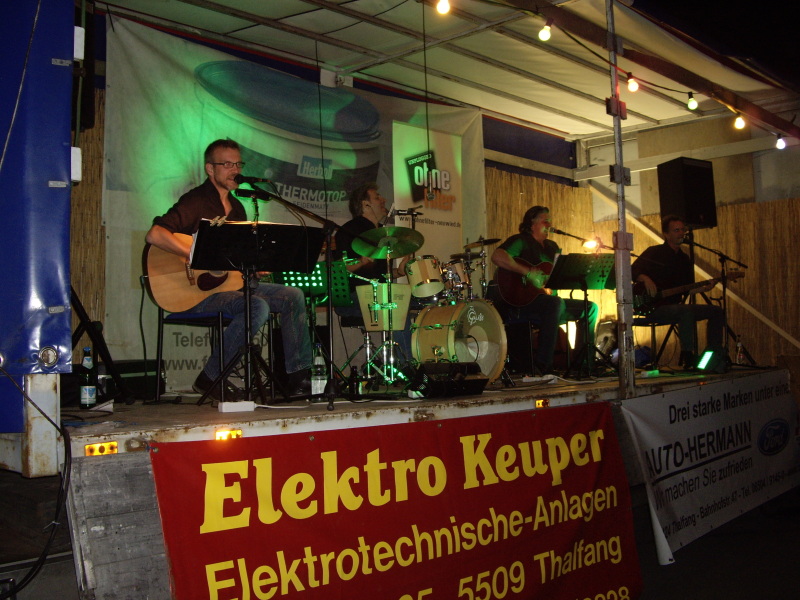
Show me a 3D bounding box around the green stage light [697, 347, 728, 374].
[{"bbox_3d":[2.440,0.472,6.880,0.200,0.210,0.240,-1,-2,0],"label":"green stage light"}]

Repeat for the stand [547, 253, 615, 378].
[{"bbox_3d":[1.410,0.112,6.500,0.500,0.920,0.480,1,-3,-38],"label":"stand"}]

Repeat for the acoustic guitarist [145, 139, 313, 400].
[{"bbox_3d":[-0.840,-0.154,4.450,0.820,1.330,0.620,-2,-3,33],"label":"acoustic guitarist"}]

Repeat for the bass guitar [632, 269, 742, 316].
[{"bbox_3d":[2.496,-0.098,7.625,1.166,0.330,0.090,-14,-3,-12],"label":"bass guitar"}]

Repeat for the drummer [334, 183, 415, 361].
[{"bbox_3d":[-0.170,-0.115,6.180,0.780,1.380,0.620,-2,-3,37],"label":"drummer"}]

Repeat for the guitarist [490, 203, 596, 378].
[{"bbox_3d":[1.100,-0.070,6.750,0.820,1.310,0.620,-2,-3,35],"label":"guitarist"}]

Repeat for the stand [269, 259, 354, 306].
[{"bbox_3d":[-0.530,0.150,5.350,0.490,0.790,0.480,-1,-2,12],"label":"stand"}]

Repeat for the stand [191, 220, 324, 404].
[{"bbox_3d":[-0.740,0.061,4.230,0.620,0.880,0.470,1,-3,-30],"label":"stand"}]

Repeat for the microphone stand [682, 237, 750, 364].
[{"bbox_3d":[2.830,0.025,7.660,0.800,1.160,0.580,-2,-3,23],"label":"microphone stand"}]

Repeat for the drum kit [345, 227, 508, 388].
[{"bbox_3d":[0.280,0.035,5.920,0.980,1.050,1.350,-3,-3,43],"label":"drum kit"}]

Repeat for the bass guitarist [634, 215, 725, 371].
[{"bbox_3d":[2.420,-0.054,7.700,0.800,1.330,0.620,-3,-3,40],"label":"bass guitarist"}]

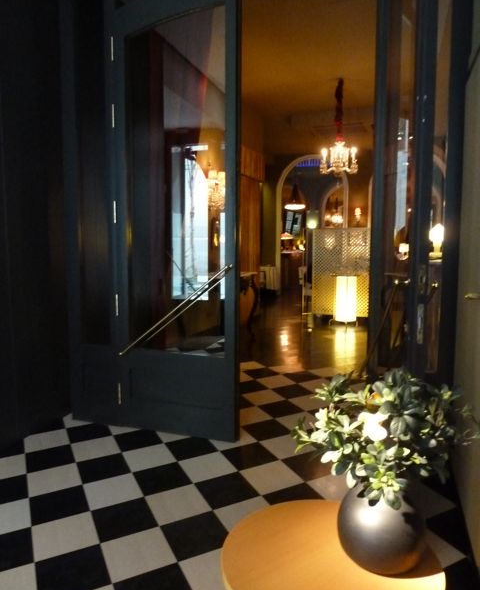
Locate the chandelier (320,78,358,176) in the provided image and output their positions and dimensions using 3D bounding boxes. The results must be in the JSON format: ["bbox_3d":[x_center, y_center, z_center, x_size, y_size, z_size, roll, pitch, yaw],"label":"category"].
[{"bbox_3d":[1.528,-2.573,7.100,0.580,1.430,0.580,-1,9,0],"label":"chandelier"}]

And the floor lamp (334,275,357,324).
[{"bbox_3d":[1.557,0.092,6.820,0.350,0.750,0.350,-1,9,0],"label":"floor lamp"}]

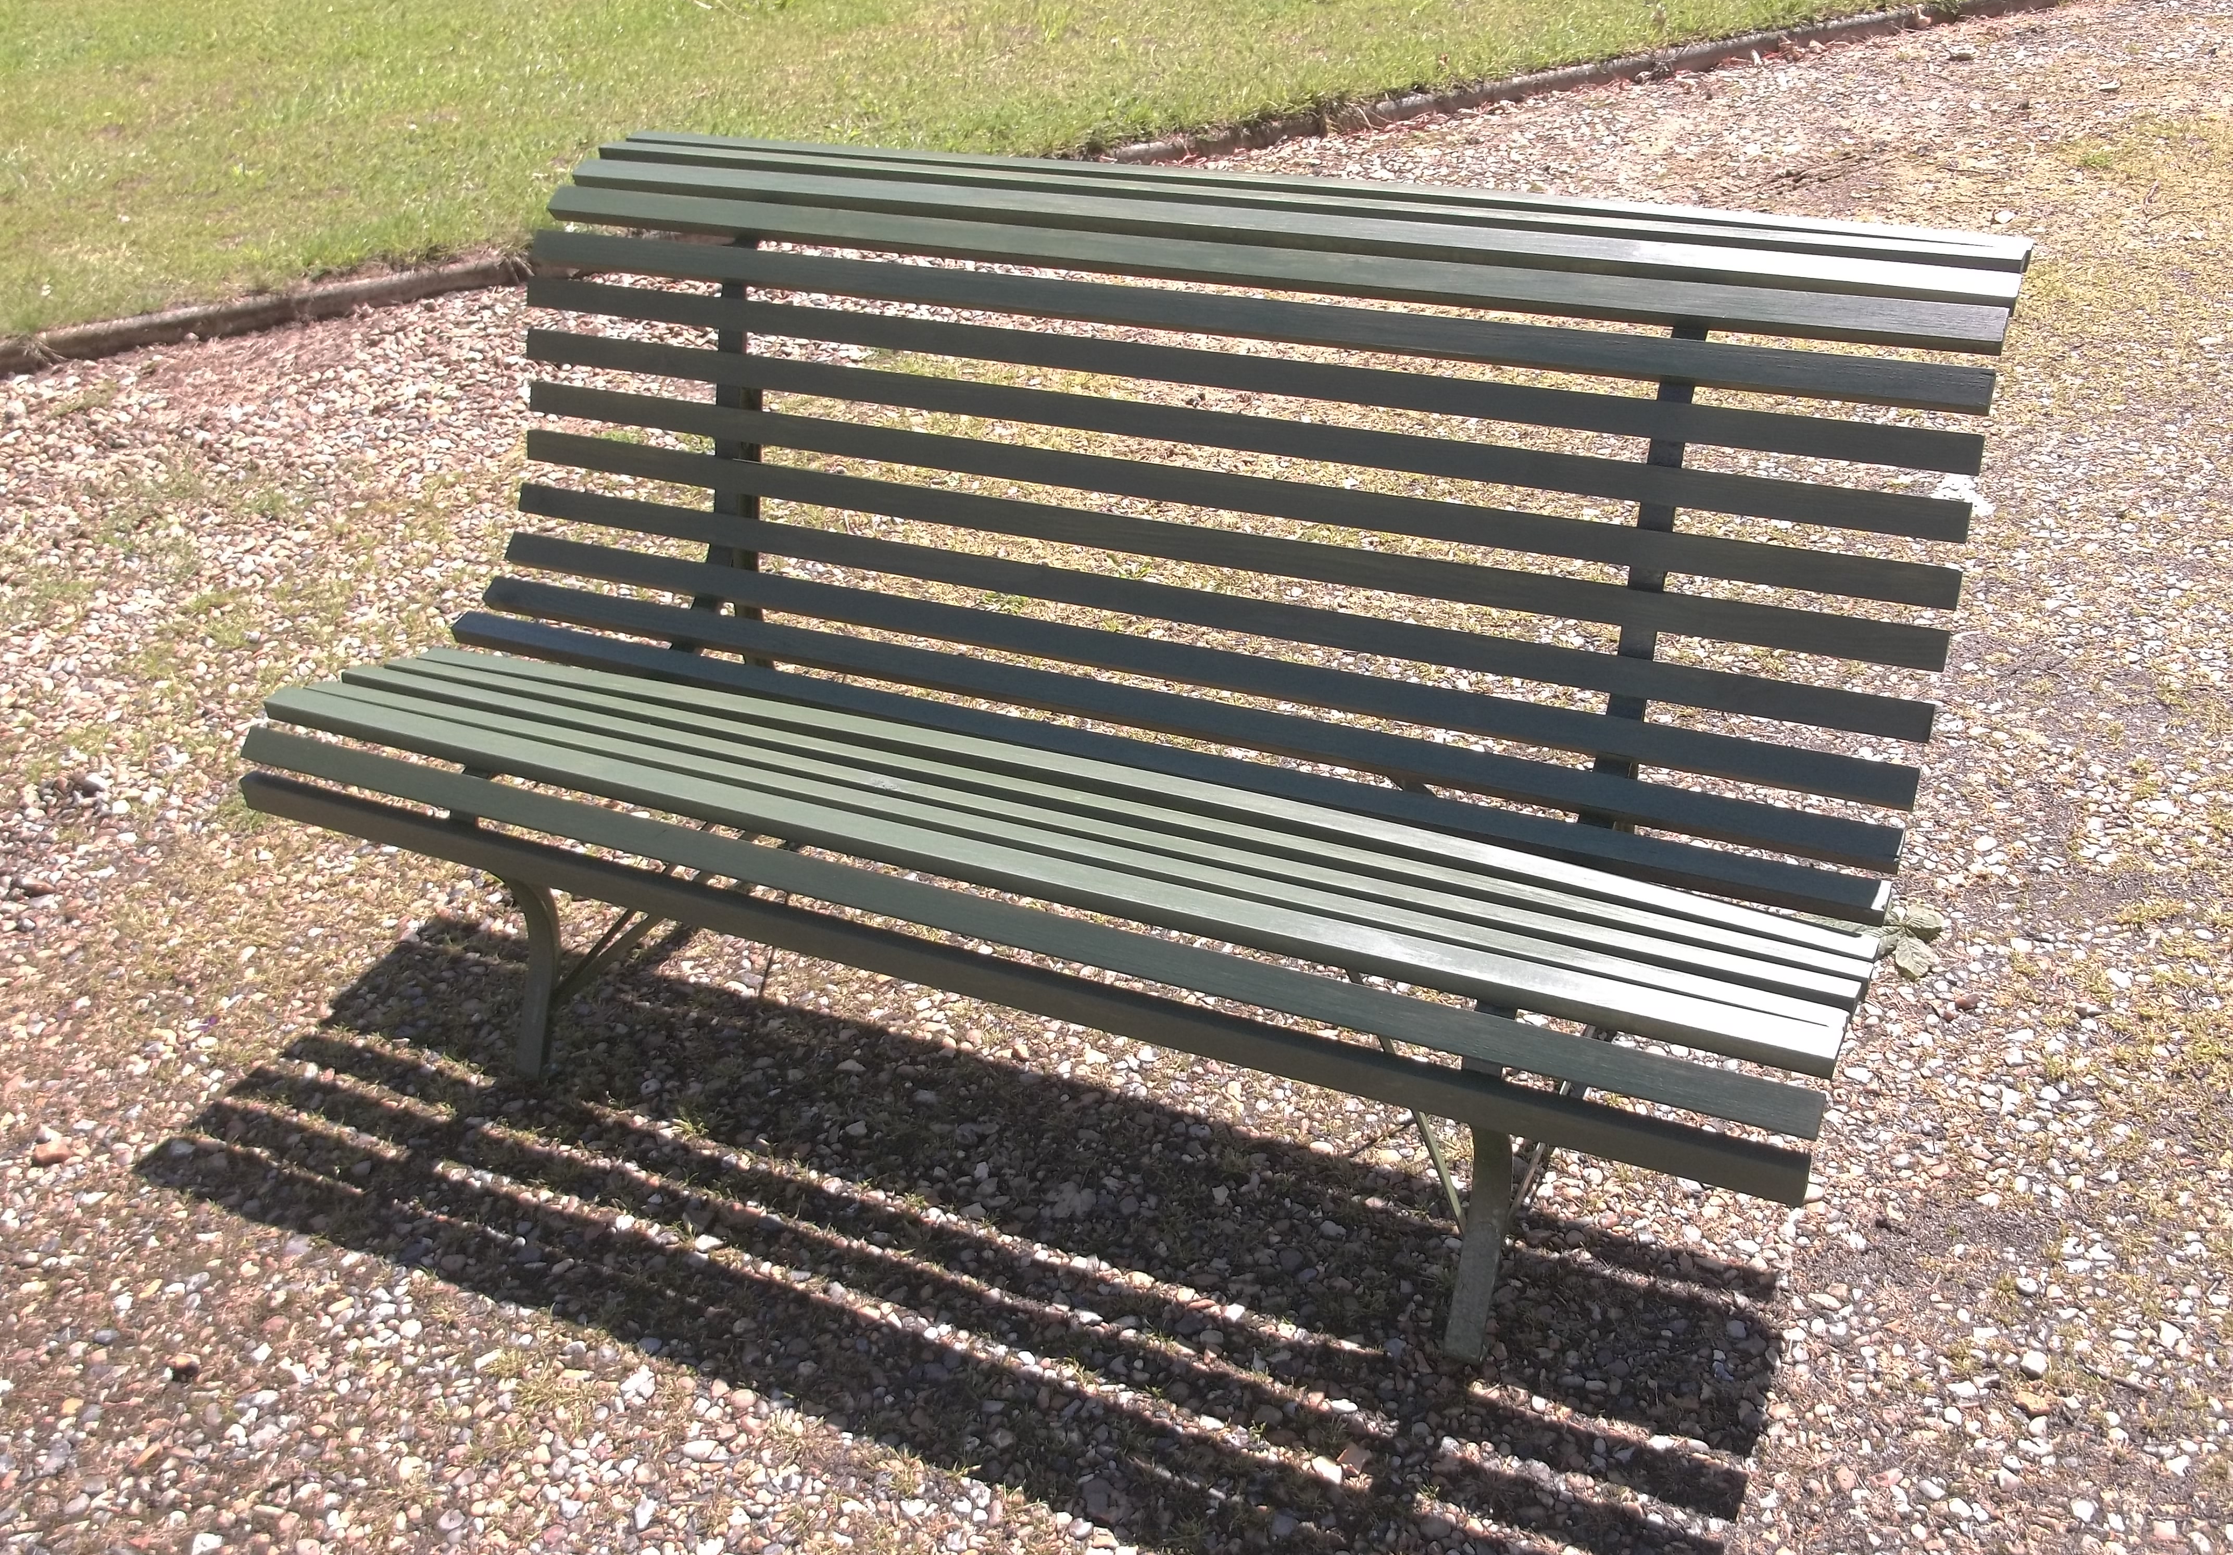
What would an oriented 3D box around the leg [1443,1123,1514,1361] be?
[{"bbox_3d":[0.352,0.446,2.066,0.036,0.280,0.095,11,34,24],"label":"leg"}]

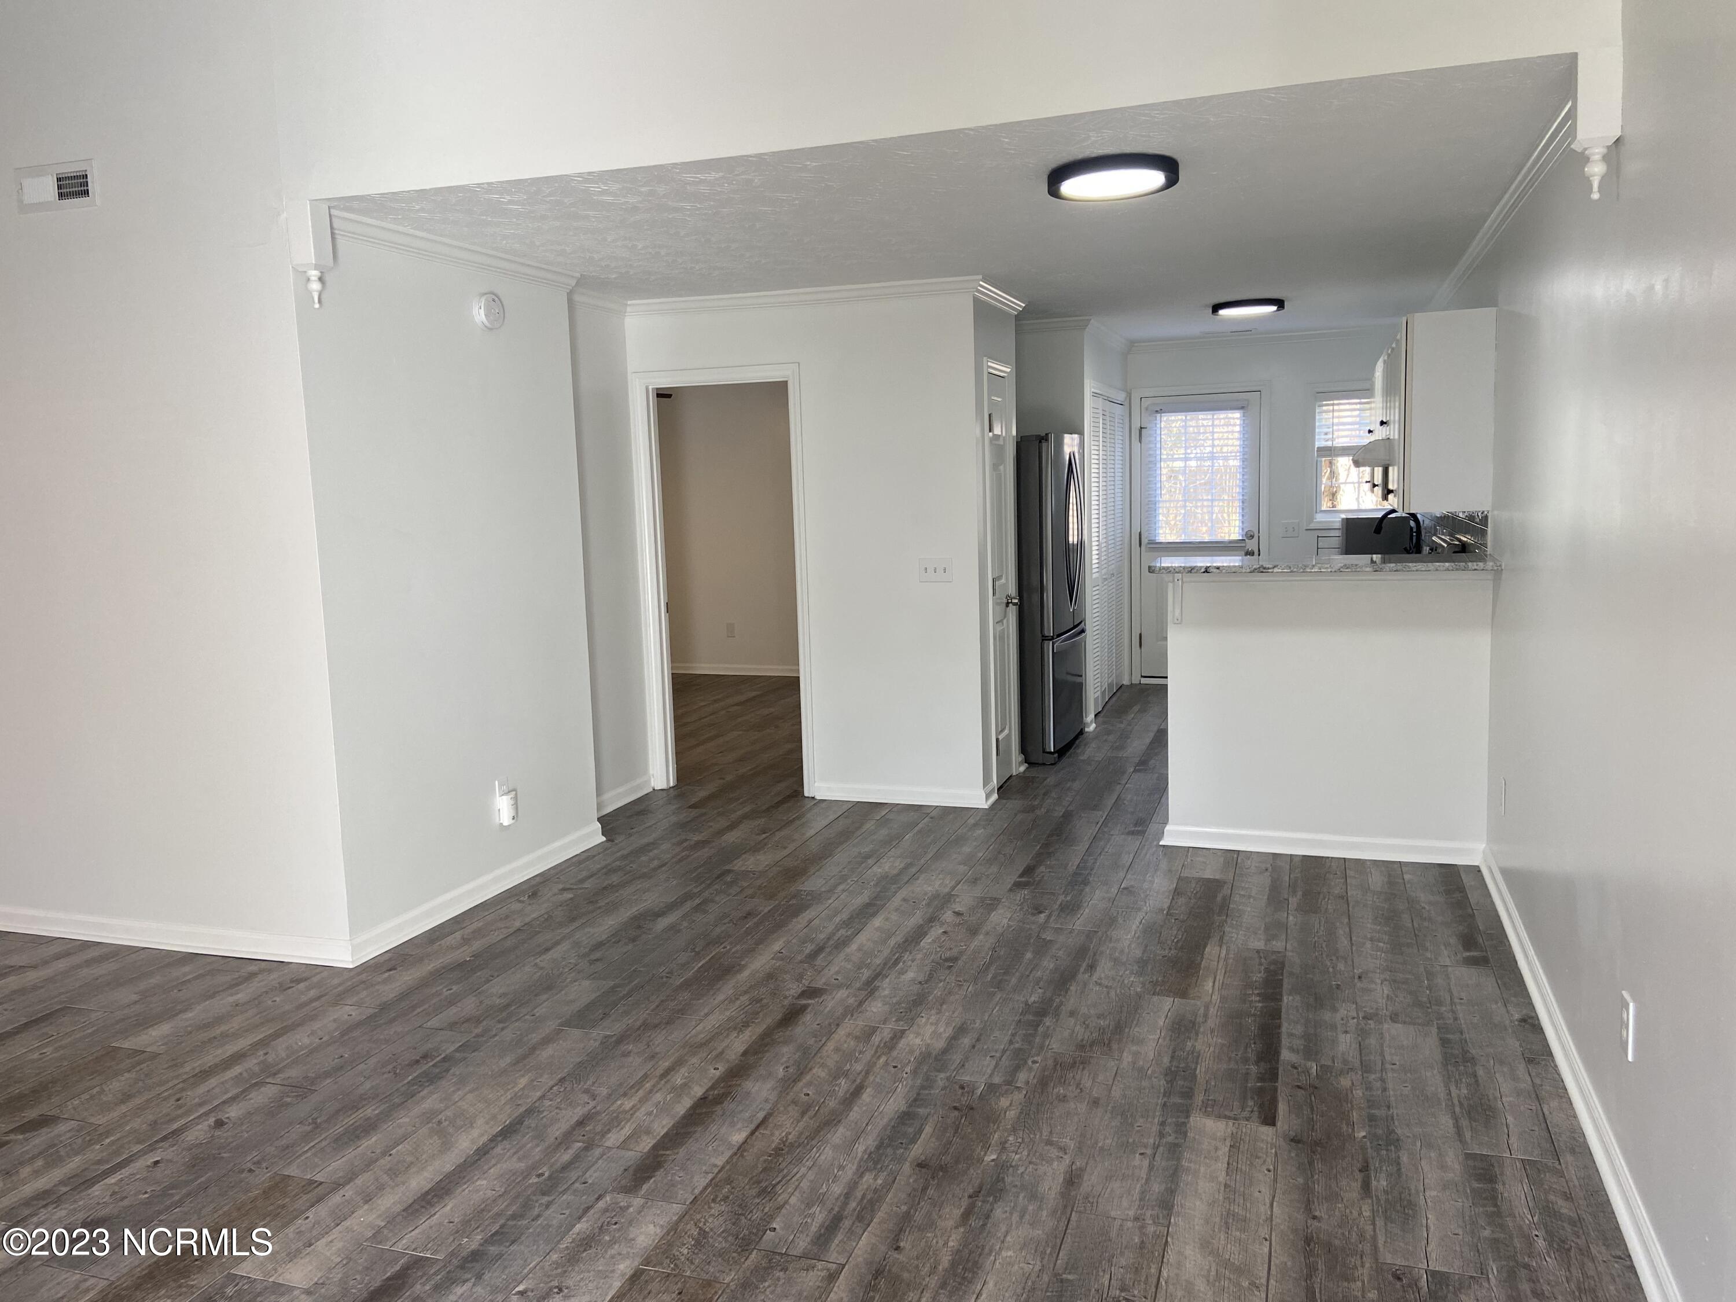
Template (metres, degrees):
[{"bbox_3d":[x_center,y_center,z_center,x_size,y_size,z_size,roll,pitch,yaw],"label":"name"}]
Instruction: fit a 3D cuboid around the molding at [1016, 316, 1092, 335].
[{"bbox_3d":[1.022,-1.903,7.652,0.600,0.070,0.060,1,8,19],"label":"molding"}]

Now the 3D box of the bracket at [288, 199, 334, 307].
[{"bbox_3d":[-1.747,-1.240,4.104,0.090,0.325,0.090,1,8,19],"label":"bracket"}]

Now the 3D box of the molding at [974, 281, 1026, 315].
[{"bbox_3d":[0.647,-1.693,6.241,0.065,0.075,0.950,1,8,19],"label":"molding"}]

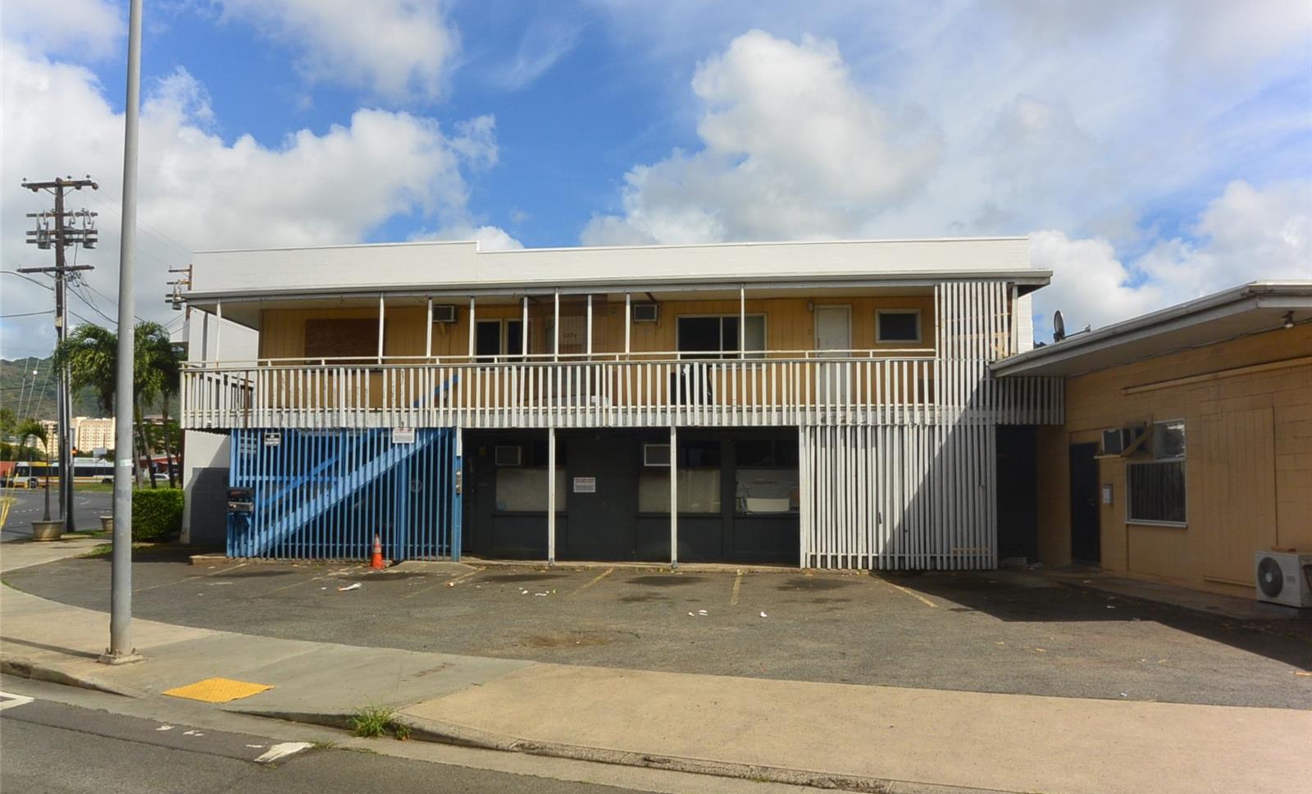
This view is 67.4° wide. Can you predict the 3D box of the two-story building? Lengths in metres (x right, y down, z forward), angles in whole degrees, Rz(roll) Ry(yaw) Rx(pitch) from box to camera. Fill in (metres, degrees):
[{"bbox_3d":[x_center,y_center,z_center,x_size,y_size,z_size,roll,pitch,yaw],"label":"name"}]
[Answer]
[{"bbox_3d":[-0.734,0.250,24.713,18.270,7.000,11.000,0,-5,6],"label":"two-story building"}]

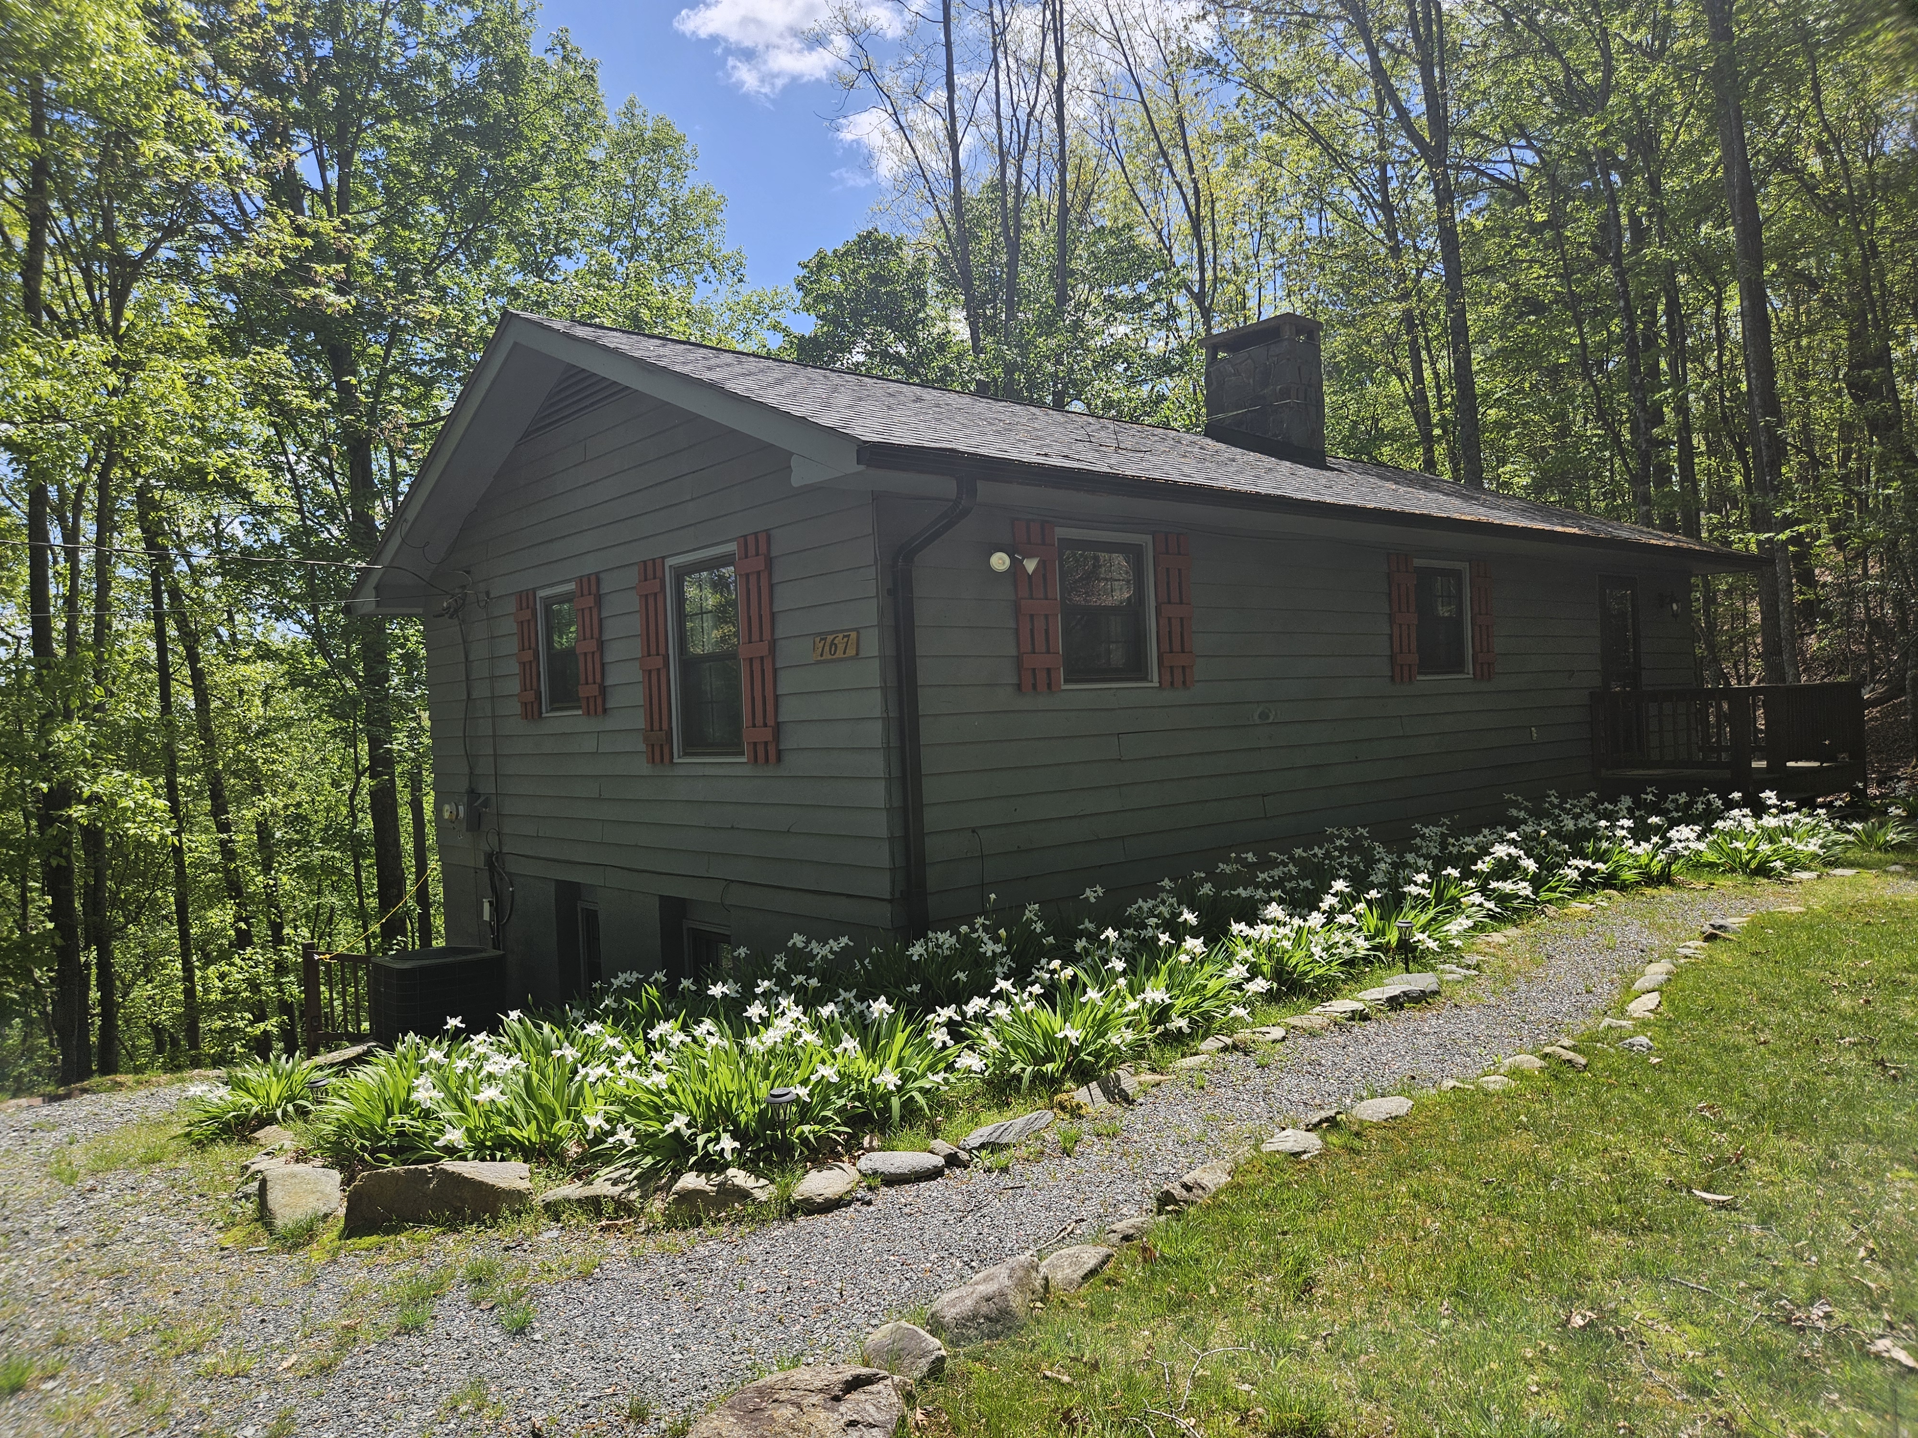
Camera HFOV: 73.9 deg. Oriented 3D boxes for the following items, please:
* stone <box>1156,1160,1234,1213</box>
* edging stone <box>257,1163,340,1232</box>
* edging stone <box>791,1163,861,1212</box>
[{"bbox_3d":[0.729,1.415,3.914,0.300,0.085,0.130,-3,0,-39],"label":"stone"},{"bbox_3d":[-2.162,1.557,4.173,0.260,0.180,0.200,-3,0,-28],"label":"edging stone"},{"bbox_3d":[-0.449,1.563,4.282,0.233,0.109,0.175,-3,0,-30],"label":"edging stone"}]

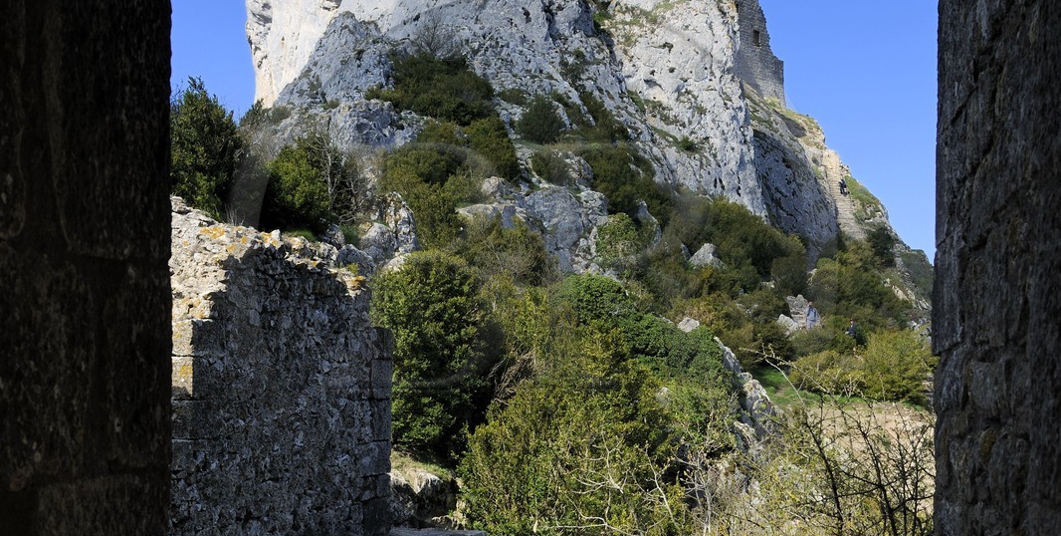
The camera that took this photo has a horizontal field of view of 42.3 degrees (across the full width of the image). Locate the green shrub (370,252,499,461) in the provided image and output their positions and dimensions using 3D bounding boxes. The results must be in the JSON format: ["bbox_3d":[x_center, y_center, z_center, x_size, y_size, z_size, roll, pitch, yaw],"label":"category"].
[{"bbox_3d":[-1.216,1.138,17.300,1.570,2.600,1.800,0,0,0],"label":"green shrub"}]

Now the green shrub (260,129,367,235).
[{"bbox_3d":[-3.720,-1.440,23.500,1.780,1.800,1.700,0,0,0],"label":"green shrub"}]

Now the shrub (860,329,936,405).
[{"bbox_3d":[13.447,3.608,50.000,2.640,2.770,2.800,0,0,0],"label":"shrub"}]

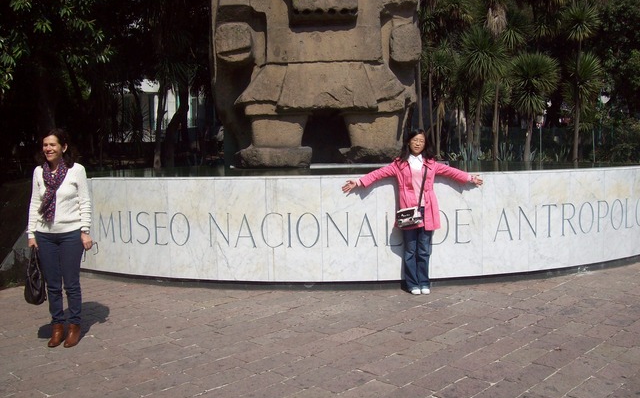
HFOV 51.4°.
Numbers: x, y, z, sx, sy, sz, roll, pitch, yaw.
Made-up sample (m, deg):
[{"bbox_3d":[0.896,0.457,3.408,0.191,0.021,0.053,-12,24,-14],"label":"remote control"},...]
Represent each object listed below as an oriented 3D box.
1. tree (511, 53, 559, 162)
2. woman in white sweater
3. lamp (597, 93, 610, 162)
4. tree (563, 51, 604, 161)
[{"bbox_3d":[5.317,-2.270,16.398,1.239,2.690,1.239,-1,4,0],"label":"tree"},{"bbox_3d":[-1.972,0.298,4.958,0.460,1.610,0.320,0,4,9],"label":"woman in white sweater"},{"bbox_3d":[10.586,-2.632,24.901,0.500,2.606,0.400,-1,4,0],"label":"lamp"},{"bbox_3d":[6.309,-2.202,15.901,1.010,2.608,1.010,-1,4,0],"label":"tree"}]

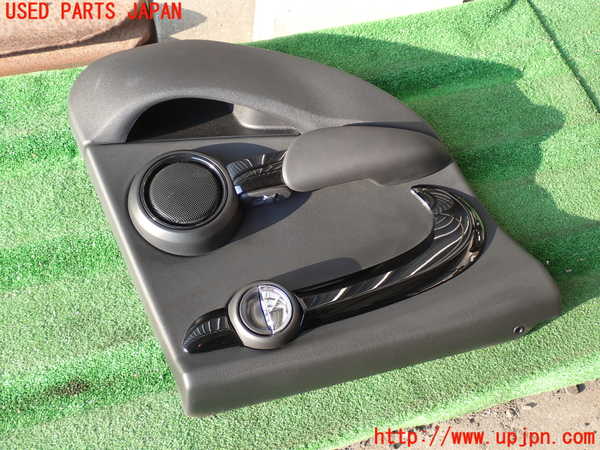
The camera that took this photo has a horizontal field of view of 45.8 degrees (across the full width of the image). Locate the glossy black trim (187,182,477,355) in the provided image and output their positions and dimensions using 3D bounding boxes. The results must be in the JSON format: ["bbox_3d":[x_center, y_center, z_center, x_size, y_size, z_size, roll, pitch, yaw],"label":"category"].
[{"bbox_3d":[0.060,0.059,1.146,0.520,0.045,0.212,-12,61,-10],"label":"glossy black trim"}]

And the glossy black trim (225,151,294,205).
[{"bbox_3d":[-0.061,-0.087,1.221,0.120,0.048,0.055,-12,61,-10],"label":"glossy black trim"}]

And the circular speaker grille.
[{"bbox_3d":[-0.191,-0.050,1.173,0.124,0.016,0.124,-12,61,-10],"label":"circular speaker grille"}]

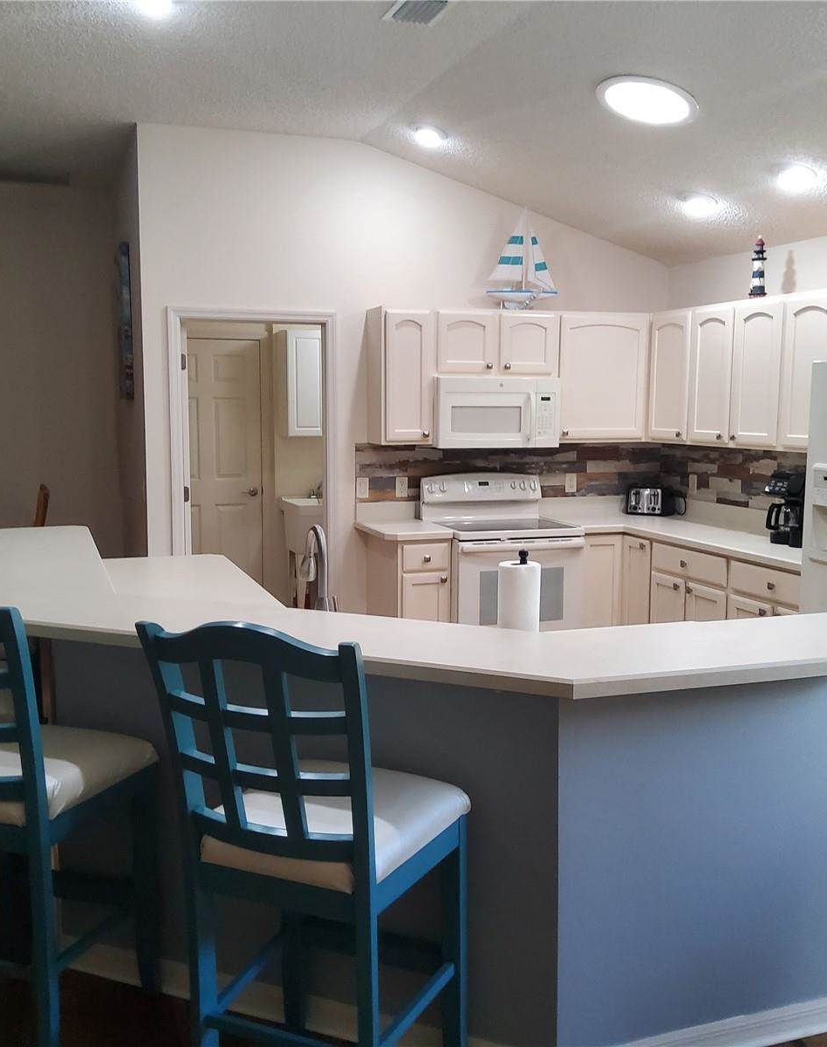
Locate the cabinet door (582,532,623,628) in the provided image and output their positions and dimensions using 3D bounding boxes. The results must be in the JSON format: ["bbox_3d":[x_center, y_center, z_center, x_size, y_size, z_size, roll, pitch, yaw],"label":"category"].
[{"bbox_3d":[1.079,0.429,6.049,0.260,0.740,0.022,-2,7,-19],"label":"cabinet door"}]

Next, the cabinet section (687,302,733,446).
[{"bbox_3d":[1.619,-0.797,5.704,0.022,0.712,0.384,-2,7,-19],"label":"cabinet section"}]

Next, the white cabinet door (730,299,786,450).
[{"bbox_3d":[1.748,-0.754,5.324,0.022,0.708,0.378,-2,7,-19],"label":"white cabinet door"}]

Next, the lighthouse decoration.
[{"bbox_3d":[1.802,-1.326,5.464,0.095,0.345,0.095,-2,7,-19],"label":"lighthouse decoration"}]

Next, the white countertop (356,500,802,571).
[{"bbox_3d":[0.978,0.051,5.423,2.090,0.140,2.240,-2,7,-19],"label":"white countertop"}]

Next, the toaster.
[{"bbox_3d":[1.476,-0.151,6.557,0.250,0.185,0.270,3,8,25],"label":"toaster"}]

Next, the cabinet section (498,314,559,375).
[{"bbox_3d":[0.677,-1.038,6.083,0.370,0.352,0.020,-2,8,-19],"label":"cabinet section"}]

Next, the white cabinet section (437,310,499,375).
[{"bbox_3d":[0.306,-1.027,5.955,0.378,0.350,0.020,-2,8,-19],"label":"white cabinet section"}]

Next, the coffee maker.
[{"bbox_3d":[1.910,-0.072,5.178,0.290,0.365,0.220,-2,7,-19],"label":"coffee maker"}]

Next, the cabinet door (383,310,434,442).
[{"bbox_3d":[-0.033,-0.820,5.863,0.275,0.727,0.020,-2,8,-19],"label":"cabinet door"}]

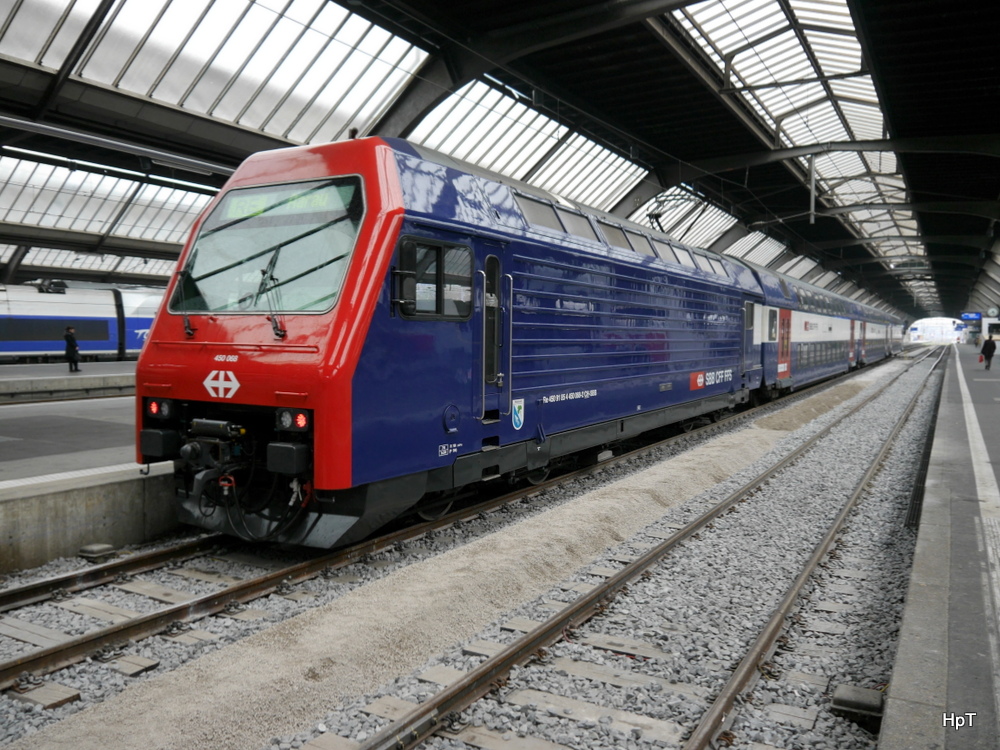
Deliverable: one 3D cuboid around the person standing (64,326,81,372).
[{"bbox_3d":[-16.314,-0.969,30.879,0.500,1.710,0.500,0,3,-20],"label":"person standing"}]

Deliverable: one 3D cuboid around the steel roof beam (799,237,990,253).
[{"bbox_3d":[27.159,-9.057,56.068,11.900,0.700,0.350,2,3,29],"label":"steel roof beam"}]

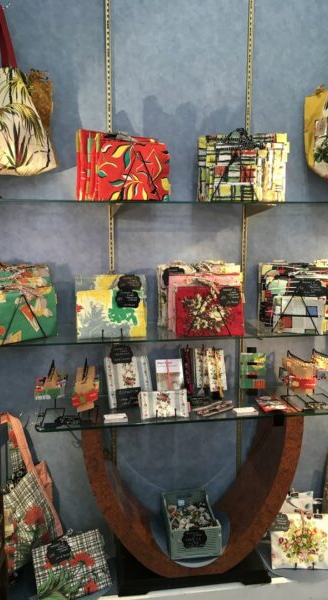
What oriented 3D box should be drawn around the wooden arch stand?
[{"bbox_3d":[0.102,0.770,2.132,0.875,0.664,0.290,-1,10,-8],"label":"wooden arch stand"}]

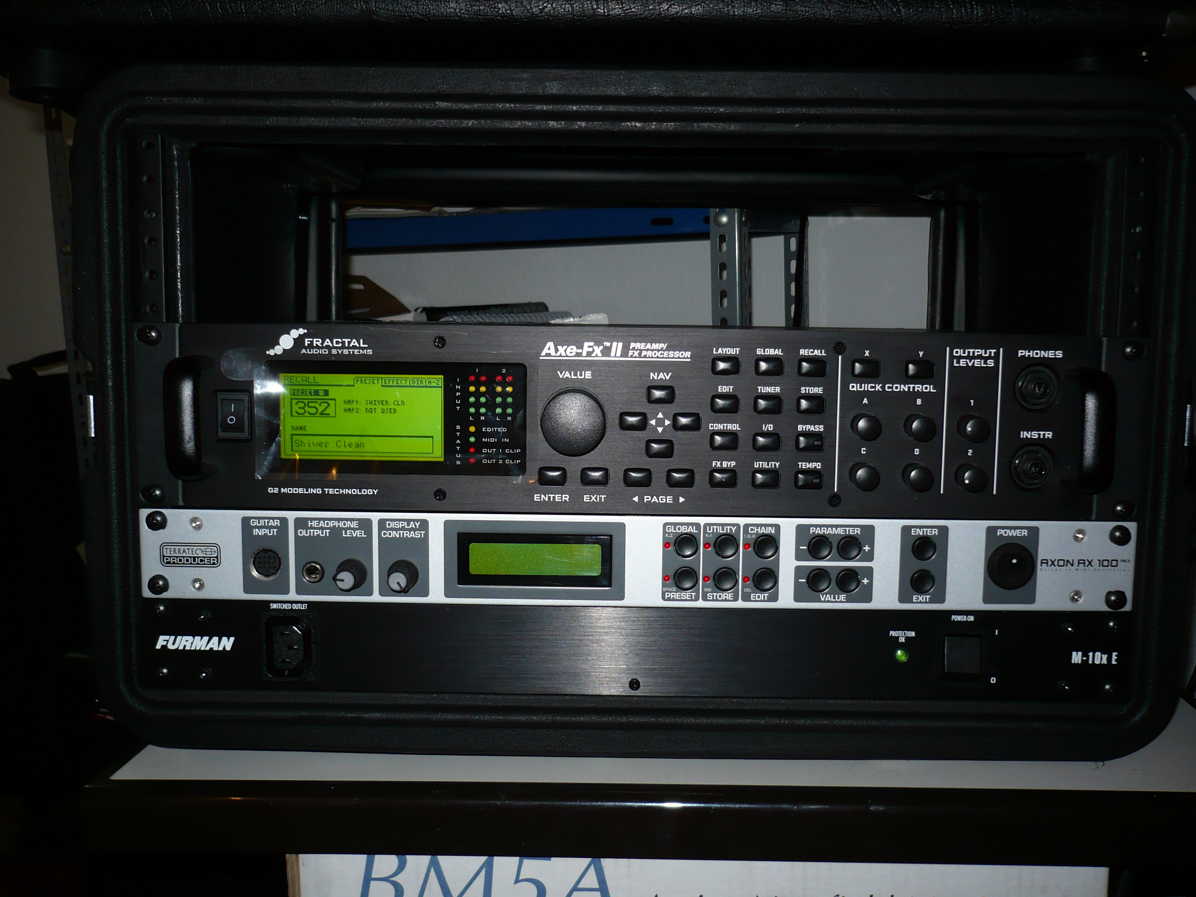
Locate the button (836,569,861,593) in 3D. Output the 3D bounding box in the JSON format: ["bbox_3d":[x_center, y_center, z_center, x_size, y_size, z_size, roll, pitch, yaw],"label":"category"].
[{"bbox_3d":[0.121,0.064,0.586,0.012,0.012,0.005,1,7,0],"label":"button"}]

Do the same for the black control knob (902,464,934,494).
[{"bbox_3d":[0.153,0.014,0.576,0.012,0.012,0.012,1,6,0],"label":"black control knob"}]

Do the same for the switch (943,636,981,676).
[{"bbox_3d":[0.177,0.100,0.590,0.018,0.019,0.005,1,6,0],"label":"switch"}]

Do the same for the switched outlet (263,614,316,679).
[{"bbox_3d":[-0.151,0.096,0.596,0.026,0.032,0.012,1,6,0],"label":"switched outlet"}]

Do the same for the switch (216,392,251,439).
[{"bbox_3d":[-0.174,-0.015,0.577,0.016,0.022,0.006,1,7,0],"label":"switch"}]

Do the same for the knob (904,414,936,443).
[{"bbox_3d":[0.153,-0.010,0.571,0.012,0.012,0.012,1,6,0],"label":"knob"}]

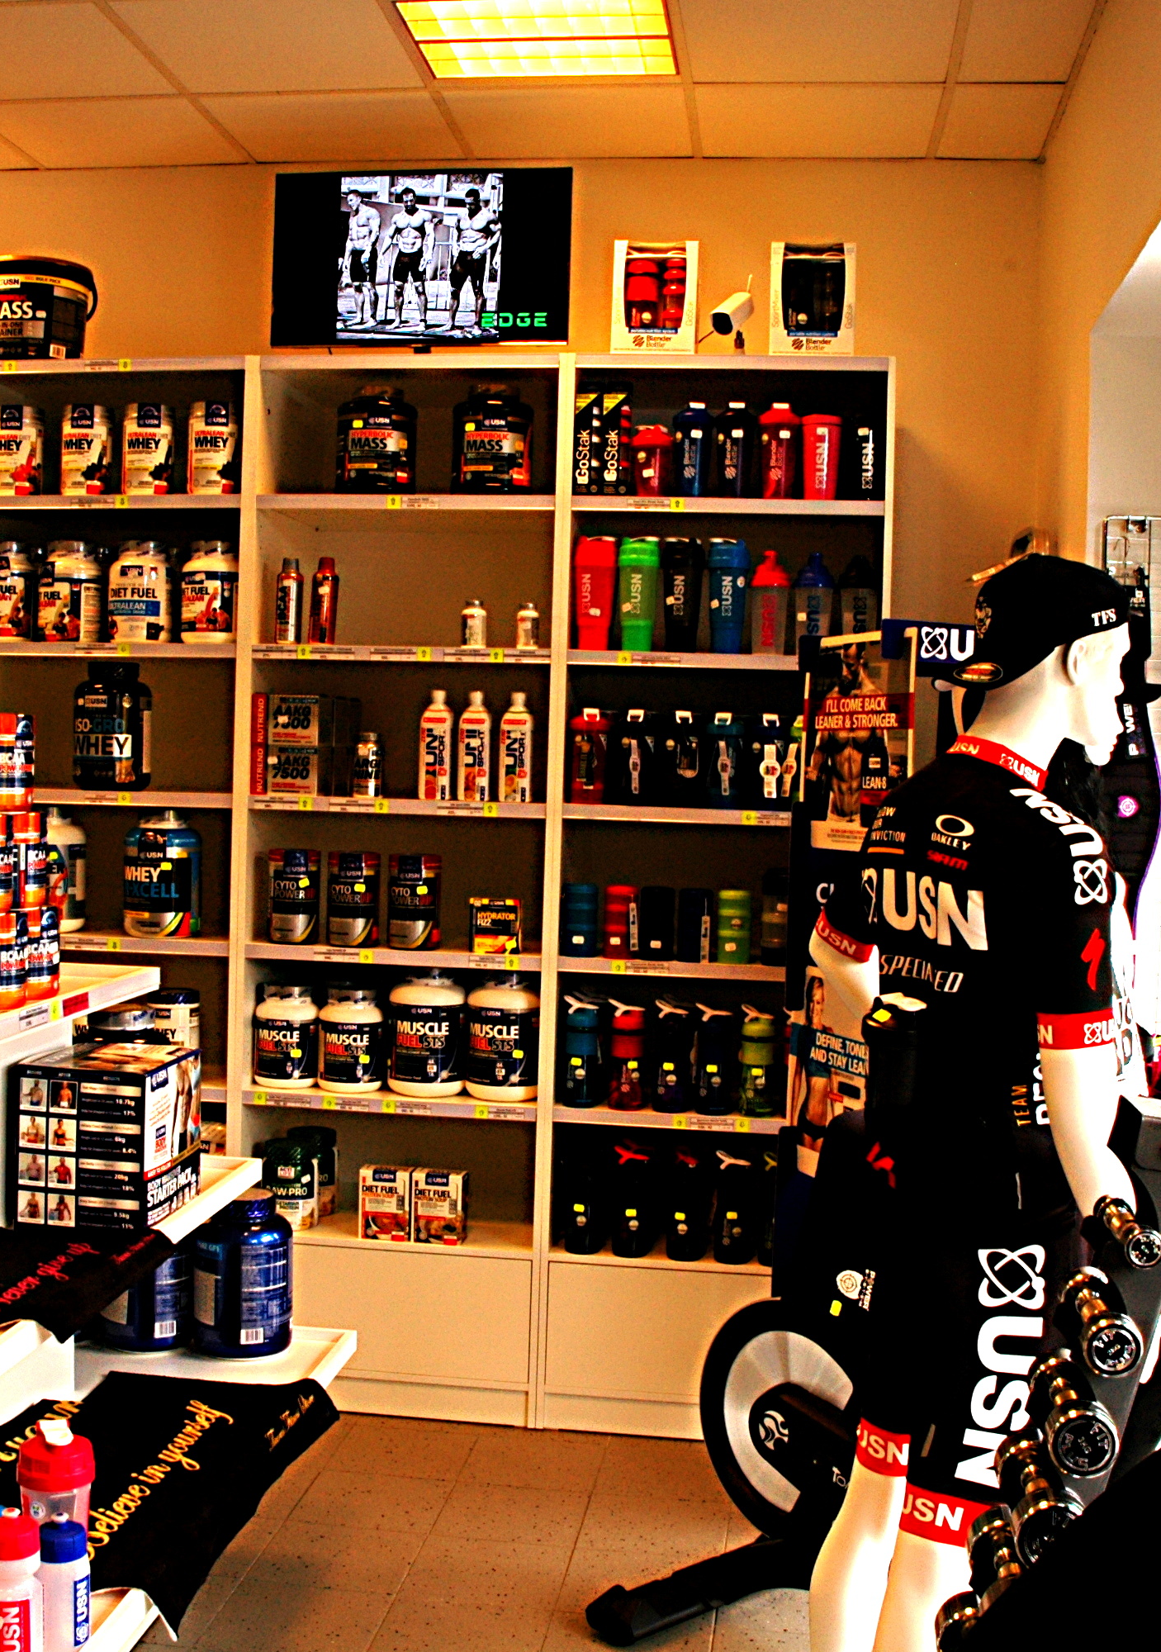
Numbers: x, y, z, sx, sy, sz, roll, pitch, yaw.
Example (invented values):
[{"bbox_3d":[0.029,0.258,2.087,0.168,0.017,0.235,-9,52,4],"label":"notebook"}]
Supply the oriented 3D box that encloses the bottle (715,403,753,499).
[{"bbox_3d":[0.362,-0.886,4.394,0.092,0.224,0.092,2,2,8],"label":"bottle"}]

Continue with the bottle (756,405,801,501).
[{"bbox_3d":[0.455,-0.852,4.277,0.097,0.228,0.097,2,2,15],"label":"bottle"}]

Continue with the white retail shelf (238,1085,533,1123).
[{"bbox_3d":[-0.438,0.672,4.671,0.724,0.036,0.346,2,2,8],"label":"white retail shelf"}]

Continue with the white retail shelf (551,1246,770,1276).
[{"bbox_3d":[0.303,1.018,4.413,0.710,0.022,0.270,2,2,10],"label":"white retail shelf"}]

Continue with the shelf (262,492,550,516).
[{"bbox_3d":[-0.421,-0.810,4.755,0.765,0.037,0.262,2,3,7],"label":"shelf"}]

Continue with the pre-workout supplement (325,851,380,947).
[{"bbox_3d":[-0.556,0.181,4.560,0.127,0.233,0.127,2,2,1],"label":"pre-workout supplement"}]

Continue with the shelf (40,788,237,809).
[{"bbox_3d":[-1.173,-0.076,4.691,0.727,0.037,0.280,2,2,8],"label":"shelf"}]

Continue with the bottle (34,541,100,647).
[{"bbox_3d":[-1.272,-0.579,4.614,0.156,0.265,0.156,3,2,28],"label":"bottle"}]

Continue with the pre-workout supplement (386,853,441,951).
[{"bbox_3d":[-0.423,0.194,4.759,0.131,0.234,0.131,2,3,4],"label":"pre-workout supplement"}]

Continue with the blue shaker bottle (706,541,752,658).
[{"bbox_3d":[0.351,-0.542,4.396,0.103,0.268,0.103,2,2,3],"label":"blue shaker bottle"}]

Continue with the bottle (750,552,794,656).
[{"bbox_3d":[0.451,-0.527,4.394,0.097,0.243,0.097,2,2,8],"label":"bottle"}]

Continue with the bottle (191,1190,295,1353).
[{"bbox_3d":[-0.636,0.843,3.500,0.180,0.285,0.180,2,2,8],"label":"bottle"}]

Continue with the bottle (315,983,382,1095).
[{"bbox_3d":[-0.573,0.527,4.600,0.162,0.258,0.162,2,2,8],"label":"bottle"}]

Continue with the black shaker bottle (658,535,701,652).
[{"bbox_3d":[0.253,-0.566,4.601,0.097,0.284,0.100,2,3,10],"label":"black shaker bottle"}]

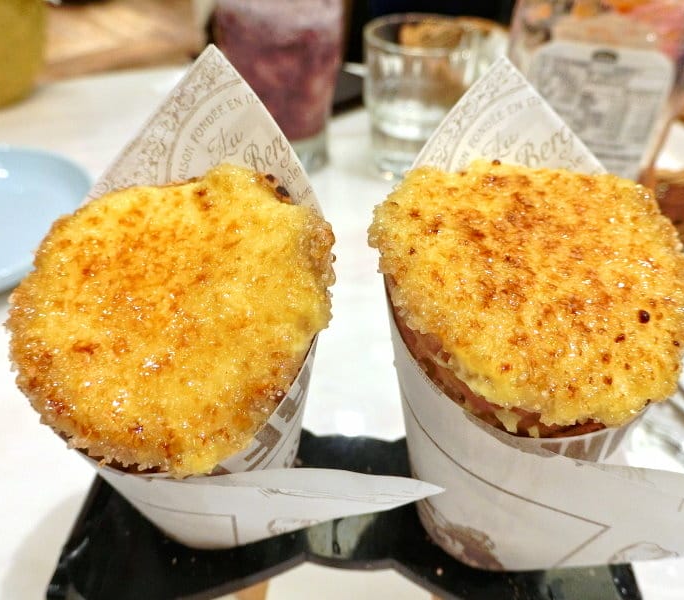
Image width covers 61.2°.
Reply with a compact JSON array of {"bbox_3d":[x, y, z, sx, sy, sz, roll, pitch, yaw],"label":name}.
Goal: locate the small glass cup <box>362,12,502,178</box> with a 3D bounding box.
[{"bbox_3d":[0.058,-0.136,0.393,0.090,0.086,0.090,0,41,0],"label":"small glass cup"}]

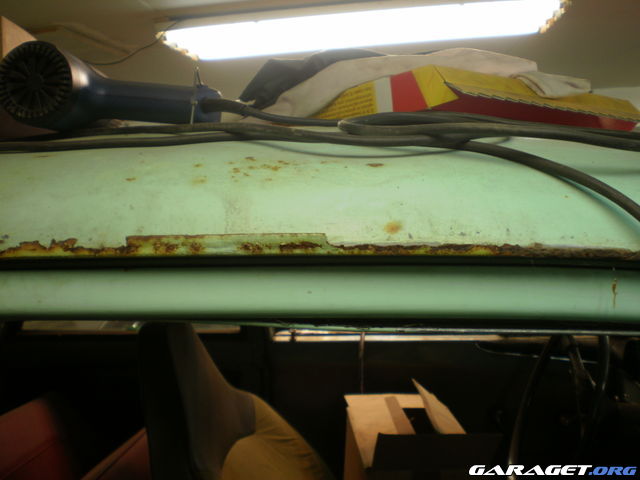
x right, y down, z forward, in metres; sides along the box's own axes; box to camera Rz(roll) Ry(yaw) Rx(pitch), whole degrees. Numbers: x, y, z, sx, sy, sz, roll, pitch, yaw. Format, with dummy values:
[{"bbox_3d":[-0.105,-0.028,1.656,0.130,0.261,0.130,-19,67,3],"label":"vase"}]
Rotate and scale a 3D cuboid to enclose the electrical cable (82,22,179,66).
[{"bbox_3d":[-0.555,-0.573,1.950,0.285,0.130,0.060,0,6,-7],"label":"electrical cable"}]

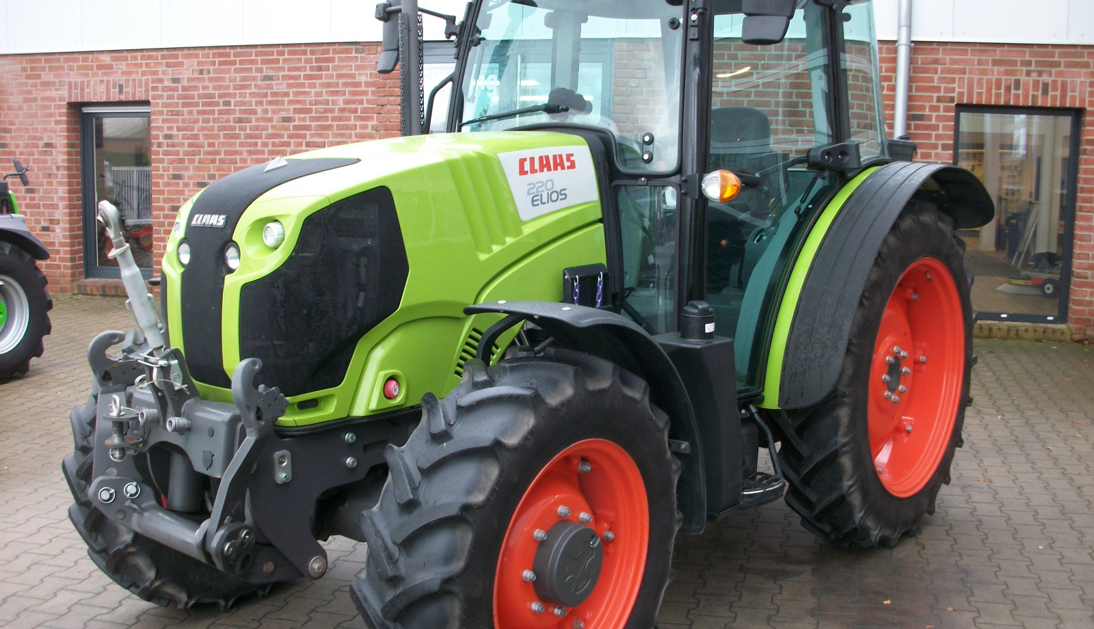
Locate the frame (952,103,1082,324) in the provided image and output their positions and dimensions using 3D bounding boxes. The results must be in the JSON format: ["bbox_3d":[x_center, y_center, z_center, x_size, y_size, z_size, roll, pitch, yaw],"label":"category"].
[{"bbox_3d":[4.067,-0.875,9.697,1.080,1.900,0.090,3,8,13],"label":"frame"}]

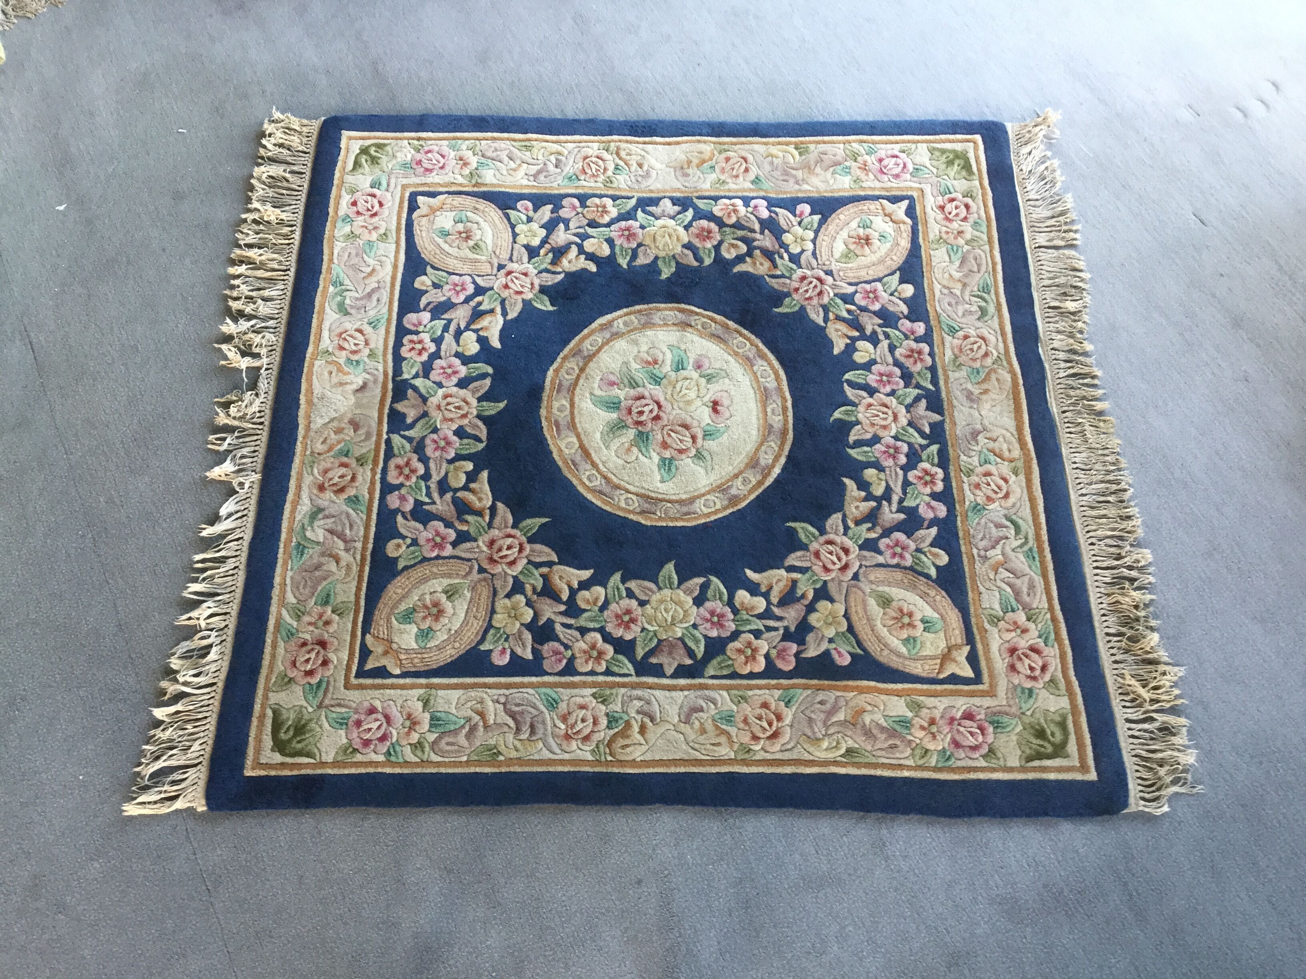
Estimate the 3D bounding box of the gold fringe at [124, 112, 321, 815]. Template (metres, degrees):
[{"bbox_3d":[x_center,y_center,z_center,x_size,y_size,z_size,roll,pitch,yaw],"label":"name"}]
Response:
[{"bbox_3d":[-0.638,-0.128,1.791,0.110,0.025,1.223,0,63,-1],"label":"gold fringe"}]

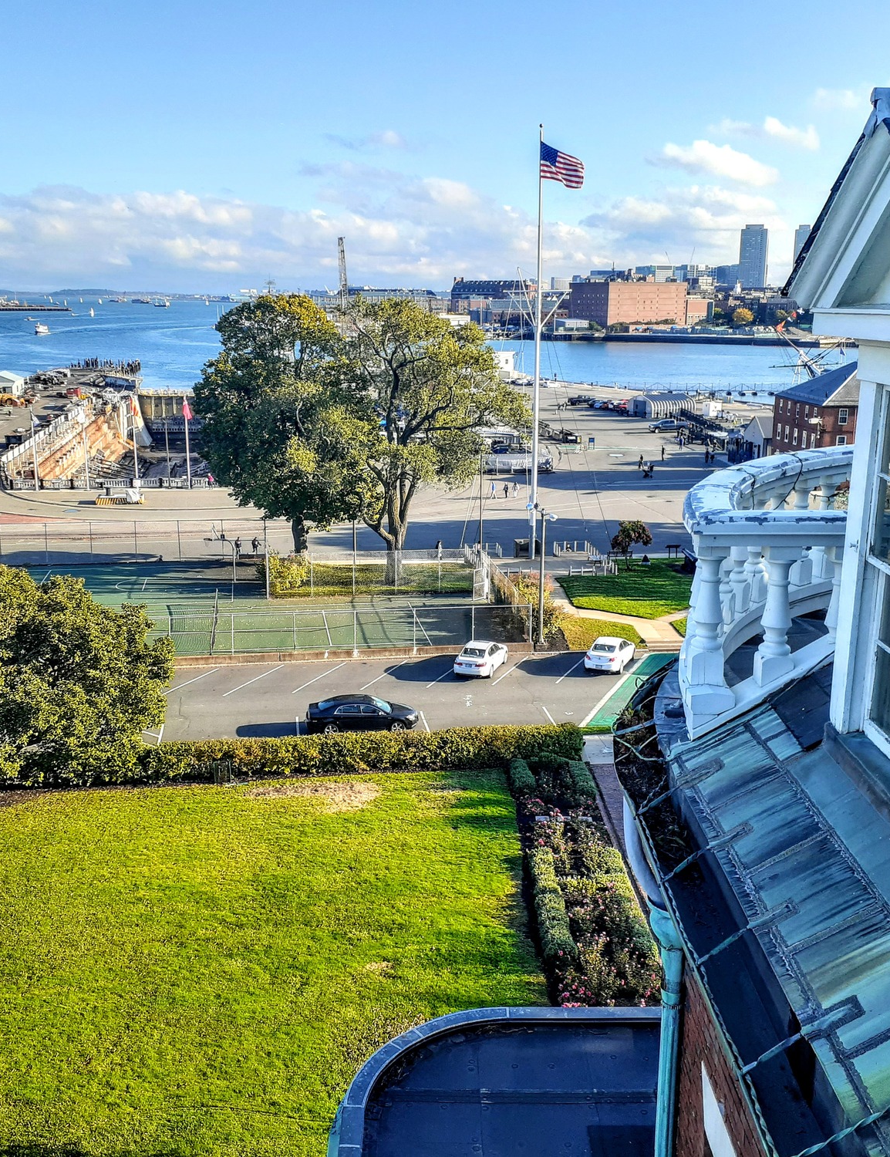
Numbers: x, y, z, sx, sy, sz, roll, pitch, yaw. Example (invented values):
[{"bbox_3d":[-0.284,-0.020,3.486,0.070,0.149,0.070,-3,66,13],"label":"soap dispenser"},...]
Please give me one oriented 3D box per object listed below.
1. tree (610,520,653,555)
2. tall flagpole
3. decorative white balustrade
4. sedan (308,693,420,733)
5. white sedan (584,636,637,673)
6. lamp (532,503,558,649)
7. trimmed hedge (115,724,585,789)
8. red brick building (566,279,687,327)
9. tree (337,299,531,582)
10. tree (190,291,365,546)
[{"bbox_3d":[12.875,-2.326,83.235,2.850,3.492,2.800,0,13,0],"label":"tree"},{"bbox_3d":[6.683,-16.492,87.175,0.450,30.909,0.450,0,13,0],"label":"tall flagpole"},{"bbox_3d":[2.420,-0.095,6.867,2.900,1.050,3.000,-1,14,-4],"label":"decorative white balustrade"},{"bbox_3d":[-3.499,5.921,52.551,4.870,1.450,1.790,-1,13,-4],"label":"sedan"},{"bbox_3d":[8.430,3.674,60.630,1.820,1.470,4.800,5,15,21],"label":"white sedan"},{"bbox_3d":[5.261,-0.189,63.450,0.600,7.365,2.300,-6,15,-23],"label":"lamp"},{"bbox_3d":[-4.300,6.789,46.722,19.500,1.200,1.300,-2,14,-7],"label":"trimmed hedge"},{"bbox_3d":[109.975,-165.434,725.376,52.343,24.751,48.662,-5,14,-20],"label":"red brick building"},{"bbox_3d":[-0.758,-8.801,80.060,12.931,19.021,13.000,0,13,0],"label":"tree"},{"bbox_3d":[-12.081,-11.097,89.330,12.838,19.415,13.000,0,13,0],"label":"tree"}]

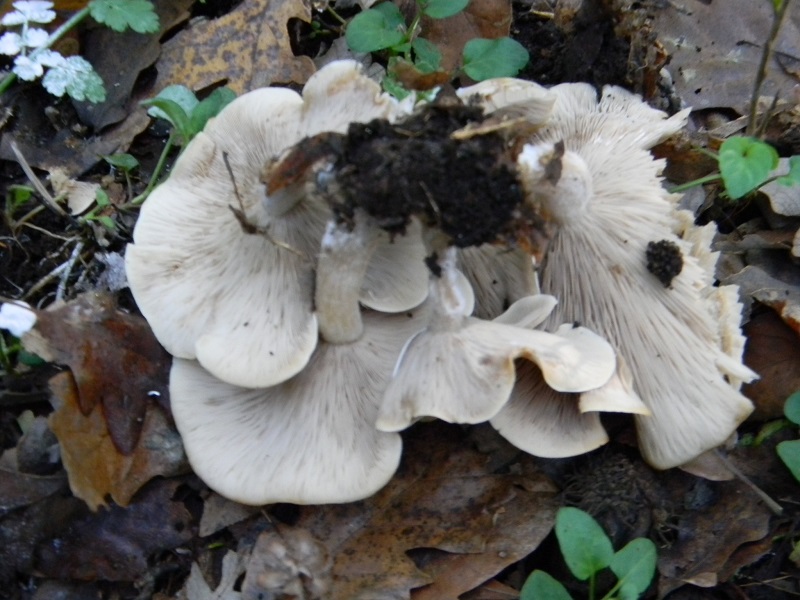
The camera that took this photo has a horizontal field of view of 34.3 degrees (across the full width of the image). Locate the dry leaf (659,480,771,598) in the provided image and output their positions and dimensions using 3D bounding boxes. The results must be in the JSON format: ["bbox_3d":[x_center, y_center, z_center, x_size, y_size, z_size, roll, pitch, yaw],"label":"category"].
[{"bbox_3d":[0.118,0.089,0.485,0.044,0.012,0.045,0,57,0],"label":"dry leaf"}]

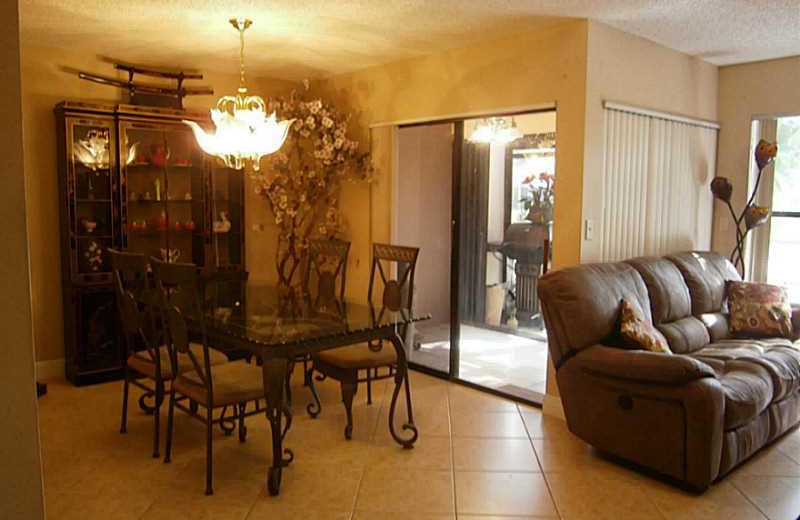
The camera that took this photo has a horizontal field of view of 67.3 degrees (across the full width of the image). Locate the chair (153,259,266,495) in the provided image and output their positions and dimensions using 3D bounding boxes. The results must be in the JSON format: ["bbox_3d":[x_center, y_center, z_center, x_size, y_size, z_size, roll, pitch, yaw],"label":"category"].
[{"bbox_3d":[-0.895,0.527,3.056,0.500,1.080,0.480,-5,8,-40],"label":"chair"}]

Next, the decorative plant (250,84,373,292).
[{"bbox_3d":[-0.785,-0.331,5.170,0.850,2.320,0.870,-5,8,-40],"label":"decorative plant"}]

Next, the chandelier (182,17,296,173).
[{"bbox_3d":[-0.945,-0.980,3.567,0.670,0.900,0.670,-5,8,-40],"label":"chandelier"}]

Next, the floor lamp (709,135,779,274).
[{"bbox_3d":[2.459,0.045,4.335,0.400,1.830,0.400,-5,8,-40],"label":"floor lamp"}]

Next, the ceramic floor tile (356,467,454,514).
[{"bbox_3d":[0.029,1.101,2.882,0.460,0.010,0.435,1,6,3],"label":"ceramic floor tile"}]

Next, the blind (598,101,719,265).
[{"bbox_3d":[1.849,-0.023,4.220,1.720,1.960,0.100,-5,8,-40],"label":"blind"}]

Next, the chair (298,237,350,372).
[{"bbox_3d":[-0.648,0.417,4.080,0.500,1.080,0.480,-5,8,-40],"label":"chair"}]

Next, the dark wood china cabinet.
[{"bbox_3d":[-1.880,-0.132,4.729,1.370,2.000,0.460,-5,8,-40],"label":"dark wood china cabinet"}]

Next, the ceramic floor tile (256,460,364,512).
[{"bbox_3d":[-0.427,1.092,2.908,0.460,0.010,0.435,1,6,3],"label":"ceramic floor tile"}]

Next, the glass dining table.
[{"bbox_3d":[-0.709,0.645,3.511,0.980,0.750,1.560,-5,8,-40],"label":"glass dining table"}]

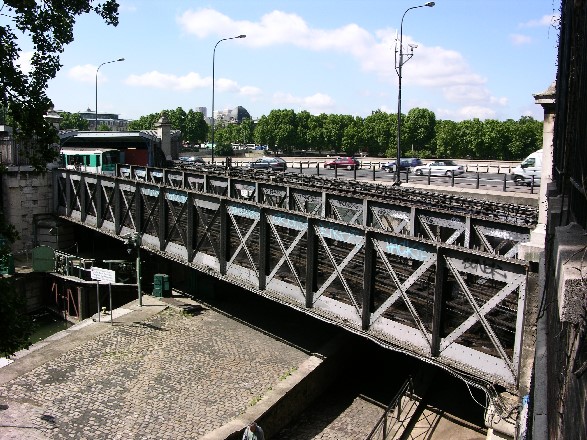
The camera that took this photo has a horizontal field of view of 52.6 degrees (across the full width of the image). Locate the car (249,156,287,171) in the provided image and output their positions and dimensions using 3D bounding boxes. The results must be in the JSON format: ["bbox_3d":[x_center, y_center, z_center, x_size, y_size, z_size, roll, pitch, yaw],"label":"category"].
[{"bbox_3d":[-2.808,-6.065,64.000,4.100,1.450,1.700,6,9,36],"label":"car"}]

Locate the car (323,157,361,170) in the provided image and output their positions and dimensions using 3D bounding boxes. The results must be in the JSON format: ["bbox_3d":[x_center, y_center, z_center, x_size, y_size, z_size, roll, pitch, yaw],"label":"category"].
[{"bbox_3d":[5.333,-6.193,65.500,3.900,1.430,1.660,4,8,24],"label":"car"}]

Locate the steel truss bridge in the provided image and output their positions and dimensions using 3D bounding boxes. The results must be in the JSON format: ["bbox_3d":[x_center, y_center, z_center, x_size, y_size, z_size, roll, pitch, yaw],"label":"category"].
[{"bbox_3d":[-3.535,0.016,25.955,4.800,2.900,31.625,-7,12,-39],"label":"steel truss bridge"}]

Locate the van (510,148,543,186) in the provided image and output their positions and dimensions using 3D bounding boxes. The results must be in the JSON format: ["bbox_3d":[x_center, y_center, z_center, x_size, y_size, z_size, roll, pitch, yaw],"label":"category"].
[{"bbox_3d":[17.873,-3.519,40.421,5.400,2.550,2.000,5,8,30],"label":"van"}]

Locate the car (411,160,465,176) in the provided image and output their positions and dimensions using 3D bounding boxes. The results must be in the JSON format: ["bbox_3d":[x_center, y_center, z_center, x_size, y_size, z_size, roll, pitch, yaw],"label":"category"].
[{"bbox_3d":[13.017,-4.611,53.500,4.400,1.400,1.730,4,8,25],"label":"car"}]

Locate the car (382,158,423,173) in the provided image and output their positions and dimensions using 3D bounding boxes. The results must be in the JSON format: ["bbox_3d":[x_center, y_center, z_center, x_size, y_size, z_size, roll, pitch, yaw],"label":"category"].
[{"bbox_3d":[11.782,-5.935,64.500,4.200,1.560,1.720,5,8,28],"label":"car"}]

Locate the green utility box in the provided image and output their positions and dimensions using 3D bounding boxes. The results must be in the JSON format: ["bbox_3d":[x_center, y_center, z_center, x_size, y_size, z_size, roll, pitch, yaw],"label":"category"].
[{"bbox_3d":[-7.712,3.900,34.800,0.800,1.380,0.700,4,8,20],"label":"green utility box"}]

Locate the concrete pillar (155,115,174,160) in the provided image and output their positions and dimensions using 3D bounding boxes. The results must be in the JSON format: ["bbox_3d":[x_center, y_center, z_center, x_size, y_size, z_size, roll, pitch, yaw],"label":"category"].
[{"bbox_3d":[-13.583,-8.620,62.000,1.300,5.000,1.300,-5,9,-40],"label":"concrete pillar"}]

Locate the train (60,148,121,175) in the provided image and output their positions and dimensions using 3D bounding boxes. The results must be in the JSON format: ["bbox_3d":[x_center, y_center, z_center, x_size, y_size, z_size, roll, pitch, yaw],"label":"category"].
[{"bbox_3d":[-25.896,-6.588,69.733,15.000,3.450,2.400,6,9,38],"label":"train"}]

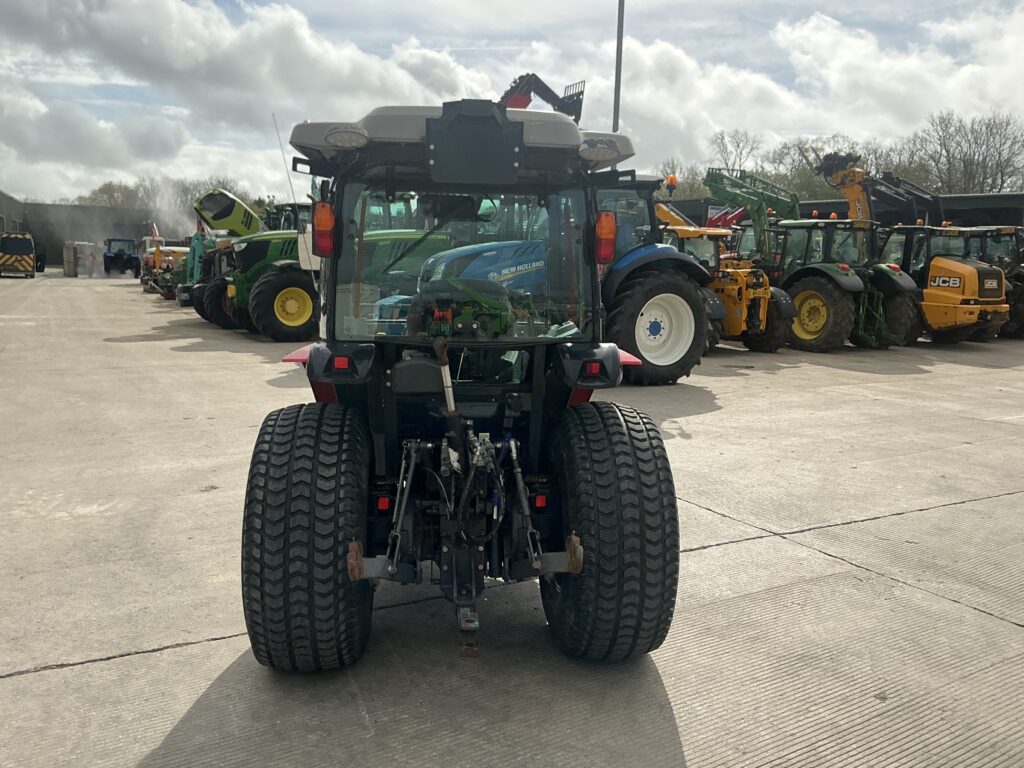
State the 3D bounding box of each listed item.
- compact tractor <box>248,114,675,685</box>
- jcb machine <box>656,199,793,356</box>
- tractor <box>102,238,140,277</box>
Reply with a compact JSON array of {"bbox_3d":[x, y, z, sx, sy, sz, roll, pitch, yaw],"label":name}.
[{"bbox_3d":[-0.305,-0.133,4.017,1.500,2.220,3.100,1,8,-8],"label":"compact tractor"},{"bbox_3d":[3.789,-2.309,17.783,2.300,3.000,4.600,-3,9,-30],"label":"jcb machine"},{"bbox_3d":[-28.090,-8.987,59.393,2.350,2.800,4.500,-3,9,-29],"label":"tractor"}]

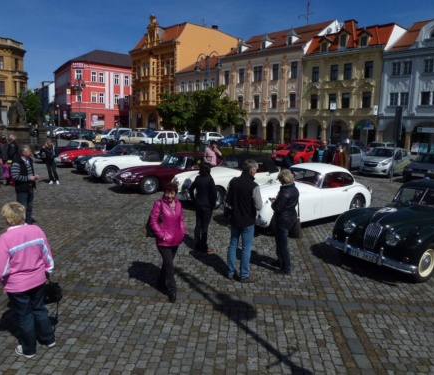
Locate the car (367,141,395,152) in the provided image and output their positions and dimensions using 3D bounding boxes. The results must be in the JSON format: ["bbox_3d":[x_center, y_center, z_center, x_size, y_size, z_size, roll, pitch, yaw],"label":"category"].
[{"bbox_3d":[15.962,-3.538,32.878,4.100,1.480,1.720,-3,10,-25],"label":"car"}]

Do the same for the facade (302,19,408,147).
[{"bbox_3d":[20.355,-14.995,52.114,11.200,16.800,9.000,9,12,39],"label":"facade"}]

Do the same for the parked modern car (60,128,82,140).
[{"bbox_3d":[-16.606,-6.511,42.151,1.720,1.420,4.300,7,12,27],"label":"parked modern car"}]

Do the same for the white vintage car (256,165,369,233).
[{"bbox_3d":[2.394,0.129,9.019,4.500,1.400,1.640,-6,13,-36],"label":"white vintage car"}]

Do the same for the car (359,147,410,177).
[{"bbox_3d":[9.461,-1.654,19.475,1.600,1.520,3.650,10,13,42],"label":"car"}]

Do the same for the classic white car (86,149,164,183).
[{"bbox_3d":[-3.237,-1.045,14.755,4.420,1.340,1.580,-5,12,-32],"label":"classic white car"}]

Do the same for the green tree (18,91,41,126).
[{"bbox_3d":[-25.674,-10.296,47.505,3.400,6.000,3.400,2,10,0],"label":"green tree"}]

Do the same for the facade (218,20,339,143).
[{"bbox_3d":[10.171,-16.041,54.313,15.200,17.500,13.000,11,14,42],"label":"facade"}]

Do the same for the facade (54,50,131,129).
[{"bbox_3d":[-28.457,-20.919,79.173,13.806,16.000,19.000,-6,13,-37],"label":"facade"}]

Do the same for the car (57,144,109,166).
[{"bbox_3d":[-6.016,-1.682,18.152,4.450,1.220,1.660,-5,12,-31],"label":"car"}]

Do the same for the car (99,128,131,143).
[{"bbox_3d":[-12.092,-6.375,41.856,4.200,1.750,1.750,-4,11,-31],"label":"car"}]

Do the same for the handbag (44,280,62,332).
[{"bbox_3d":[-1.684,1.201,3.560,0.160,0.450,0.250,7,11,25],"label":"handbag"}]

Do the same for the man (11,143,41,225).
[{"bbox_3d":[-4.364,-0.073,7.882,0.420,1.777,0.520,8,12,31],"label":"man"}]

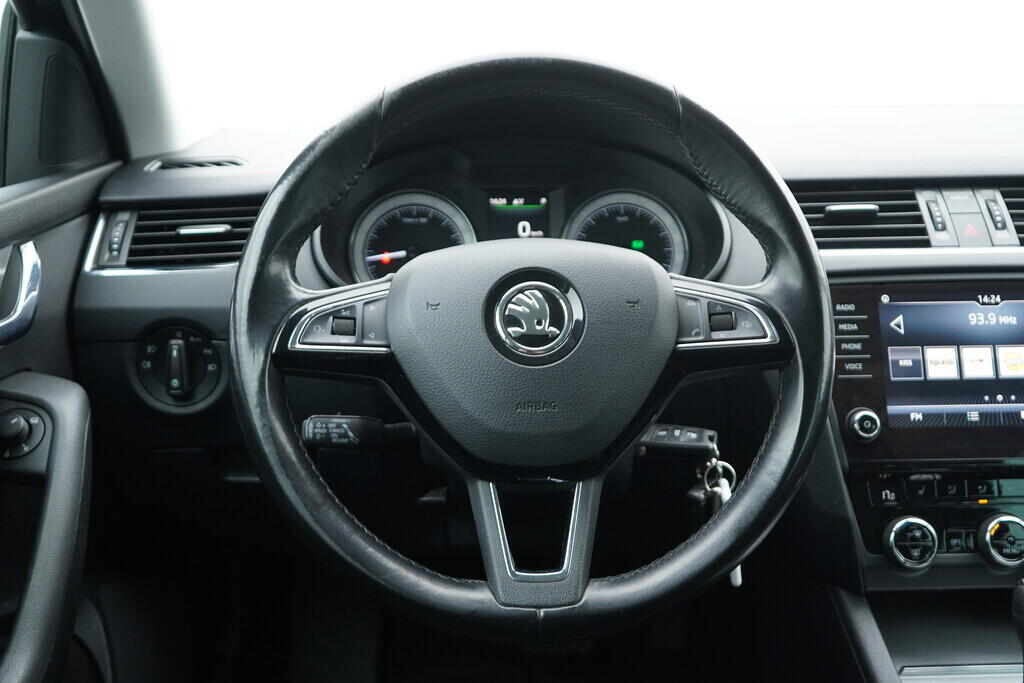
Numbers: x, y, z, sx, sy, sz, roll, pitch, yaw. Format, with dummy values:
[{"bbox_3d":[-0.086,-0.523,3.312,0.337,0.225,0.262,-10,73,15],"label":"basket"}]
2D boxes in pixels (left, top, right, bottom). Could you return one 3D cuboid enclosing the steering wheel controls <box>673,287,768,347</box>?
[{"bbox_3d":[0.130,-0.015,0.630,0.056,0.034,0.015,-1,-15,0],"label":"steering wheel controls"}]

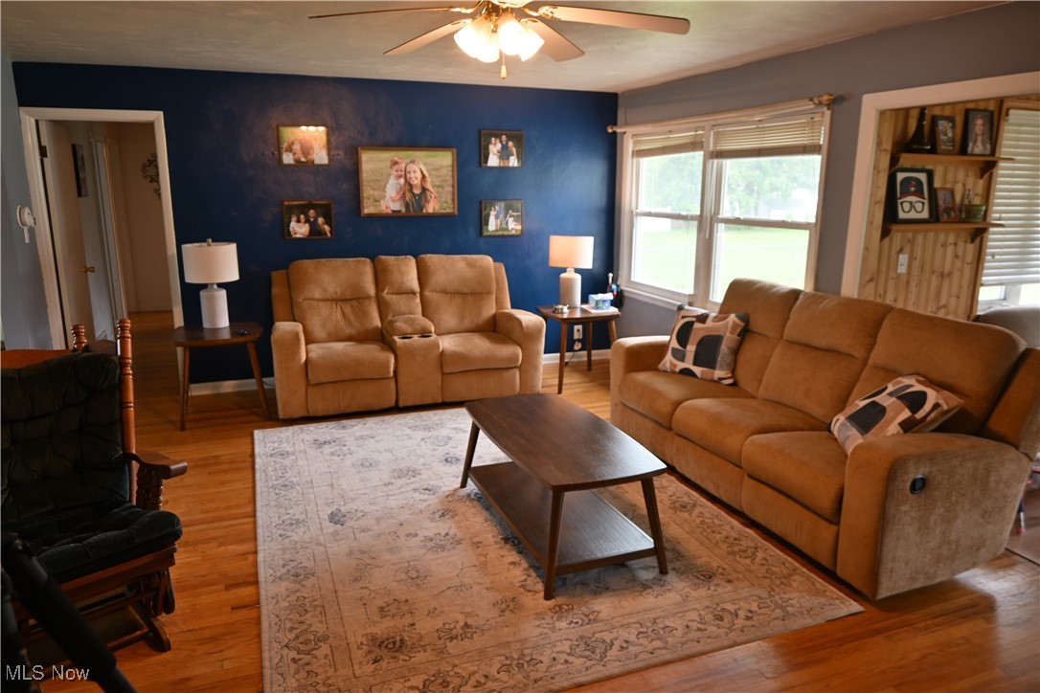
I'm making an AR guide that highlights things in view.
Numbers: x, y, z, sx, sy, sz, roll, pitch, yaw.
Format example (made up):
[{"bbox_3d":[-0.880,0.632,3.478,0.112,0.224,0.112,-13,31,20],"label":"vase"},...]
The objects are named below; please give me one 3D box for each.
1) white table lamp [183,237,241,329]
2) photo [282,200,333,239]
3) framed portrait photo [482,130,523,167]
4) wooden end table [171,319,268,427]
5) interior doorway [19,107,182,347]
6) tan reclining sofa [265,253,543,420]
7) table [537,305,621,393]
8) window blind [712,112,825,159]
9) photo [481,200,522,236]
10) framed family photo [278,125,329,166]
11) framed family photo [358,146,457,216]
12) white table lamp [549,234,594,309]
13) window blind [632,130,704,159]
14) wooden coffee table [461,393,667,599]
[{"bbox_3d":[-2.211,-0.454,4.986,0.361,0.628,0.361,-5,14,-20],"label":"white table lamp"},{"bbox_3d":[-1.671,-1.004,5.489,0.374,0.300,0.030,-5,14,-20],"label":"photo"},{"bbox_3d":[-0.144,-1.670,5.884,0.371,0.304,0.022,-5,14,-20],"label":"framed portrait photo"},{"bbox_3d":[-2.123,0.189,4.975,0.585,0.615,0.576,-5,14,-20],"label":"wooden end table"},{"bbox_3d":[-2.995,-0.626,5.124,0.871,2.126,0.130,-5,14,-20],"label":"interior doorway"},{"bbox_3d":[-0.916,-0.151,5.509,1.990,1.050,0.900,-5,14,-20],"label":"tan reclining sofa"},{"bbox_3d":[0.474,0.002,5.827,0.576,0.615,0.576,-5,14,-20],"label":"table"},{"bbox_3d":[1.581,-1.339,4.468,0.055,0.234,1.074,-5,14,-20],"label":"window blind"},{"bbox_3d":[-0.145,-1.113,6.019,0.371,0.304,0.022,-5,14,-20],"label":"photo"},{"bbox_3d":[-1.669,-1.551,5.359,0.370,0.295,0.030,-5,14,-20],"label":"framed family photo"},{"bbox_3d":[-0.909,-1.350,5.703,0.802,0.543,0.030,-5,14,-20],"label":"framed family photo"},{"bbox_3d":[0.432,-0.629,5.840,0.415,0.592,0.415,0,13,0],"label":"white table lamp"},{"bbox_3d":[1.185,-1.635,5.594,0.050,0.186,1.051,-5,14,-20],"label":"window blind"},{"bbox_3d":[0.162,0.645,3.381,0.581,0.486,1.169,-5,15,-21],"label":"wooden coffee table"}]

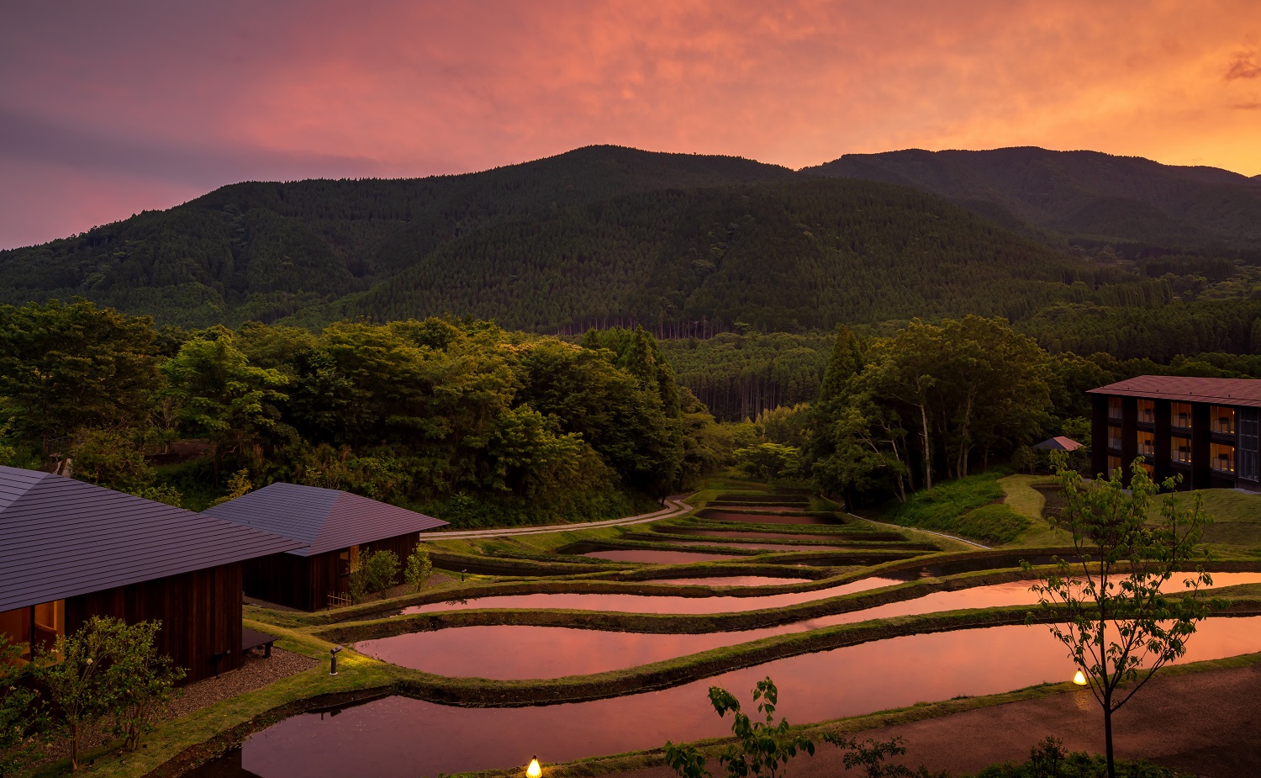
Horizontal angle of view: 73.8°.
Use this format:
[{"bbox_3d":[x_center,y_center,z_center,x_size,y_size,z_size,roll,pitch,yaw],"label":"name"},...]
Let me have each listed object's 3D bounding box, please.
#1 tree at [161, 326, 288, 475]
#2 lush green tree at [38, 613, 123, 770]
[{"bbox_3d":[-25.147,0.762,52.000,7.300,9.300,7.000,-1,1,-26],"label":"tree"},{"bbox_3d":[-10.074,5.573,15.400,1.400,2.800,1.400,-1,2,-33],"label":"lush green tree"}]

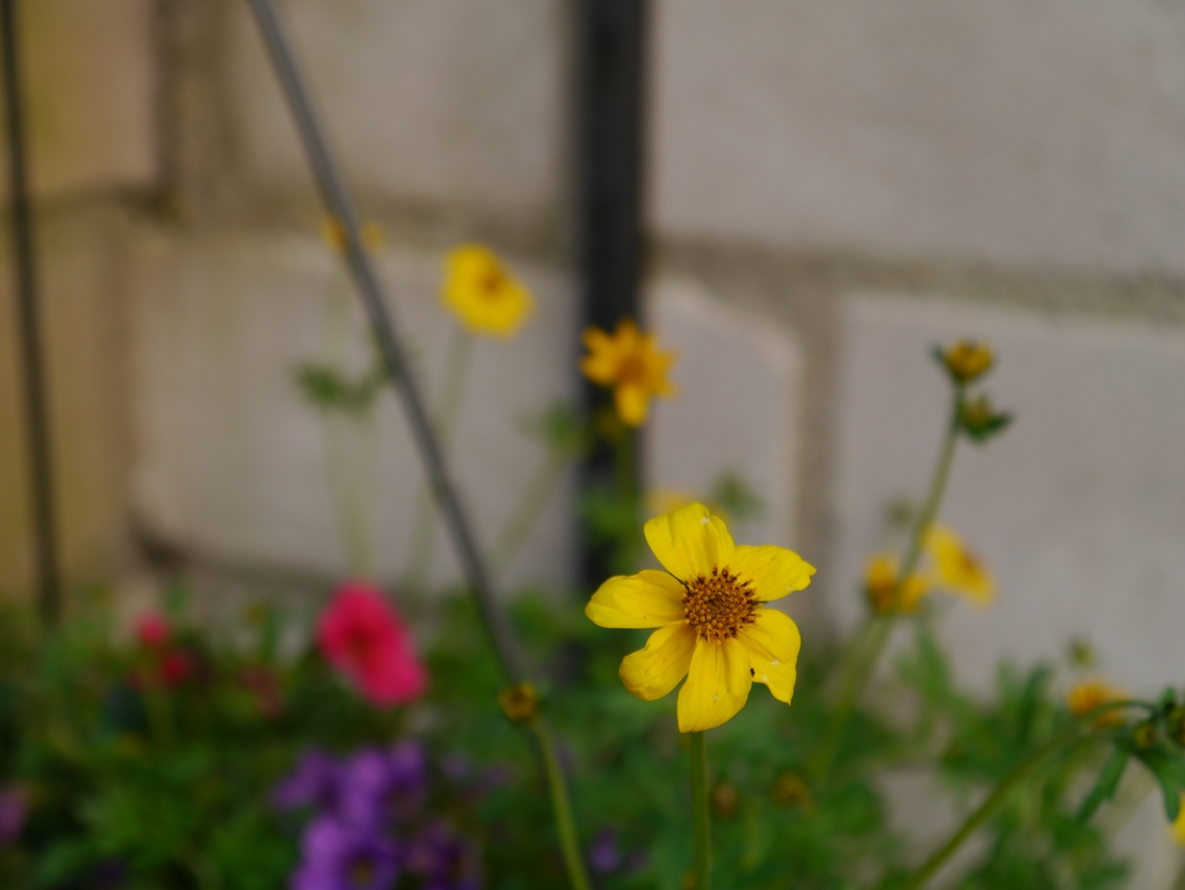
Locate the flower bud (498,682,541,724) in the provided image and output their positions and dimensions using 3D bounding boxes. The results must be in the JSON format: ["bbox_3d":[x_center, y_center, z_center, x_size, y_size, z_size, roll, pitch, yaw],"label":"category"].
[{"bbox_3d":[-0.015,0.055,0.480,0.009,0.009,0.009,1,13,0],"label":"flower bud"}]

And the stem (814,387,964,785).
[{"bbox_3d":[0.075,0.038,0.570,0.009,0.118,0.008,16,25,0],"label":"stem"}]

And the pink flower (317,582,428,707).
[{"bbox_3d":[-0.062,0.056,0.630,0.034,0.036,0.017,-5,-19,-38],"label":"pink flower"}]

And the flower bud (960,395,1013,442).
[{"bbox_3d":[0.094,-0.006,0.540,0.012,0.011,0.011,1,13,0],"label":"flower bud"}]

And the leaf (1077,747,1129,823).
[{"bbox_3d":[0.105,0.070,0.465,0.006,0.018,0.006,30,0,0],"label":"leaf"}]

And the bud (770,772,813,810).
[{"bbox_3d":[0.055,0.095,0.620,0.011,0.011,0.011,0,14,0],"label":"bud"}]

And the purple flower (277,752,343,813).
[{"bbox_3d":[-0.077,0.092,0.620,0.021,0.019,0.012,3,-26,21],"label":"purple flower"}]

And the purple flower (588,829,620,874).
[{"bbox_3d":[0.003,0.113,0.630,0.010,0.013,0.009,1,13,0],"label":"purple flower"}]

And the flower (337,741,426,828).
[{"bbox_3d":[-0.063,0.102,0.680,0.027,0.026,0.018,1,13,0],"label":"flower"}]

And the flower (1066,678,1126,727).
[{"bbox_3d":[0.125,0.064,0.560,0.019,0.012,0.016,2,53,16],"label":"flower"}]

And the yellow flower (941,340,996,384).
[{"bbox_3d":[0.086,-0.019,0.520,0.013,0.011,0.013,7,9,0],"label":"yellow flower"}]

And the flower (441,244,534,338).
[{"bbox_3d":[-0.031,-0.045,0.660,0.029,0.029,0.012,-5,-25,-36],"label":"flower"}]

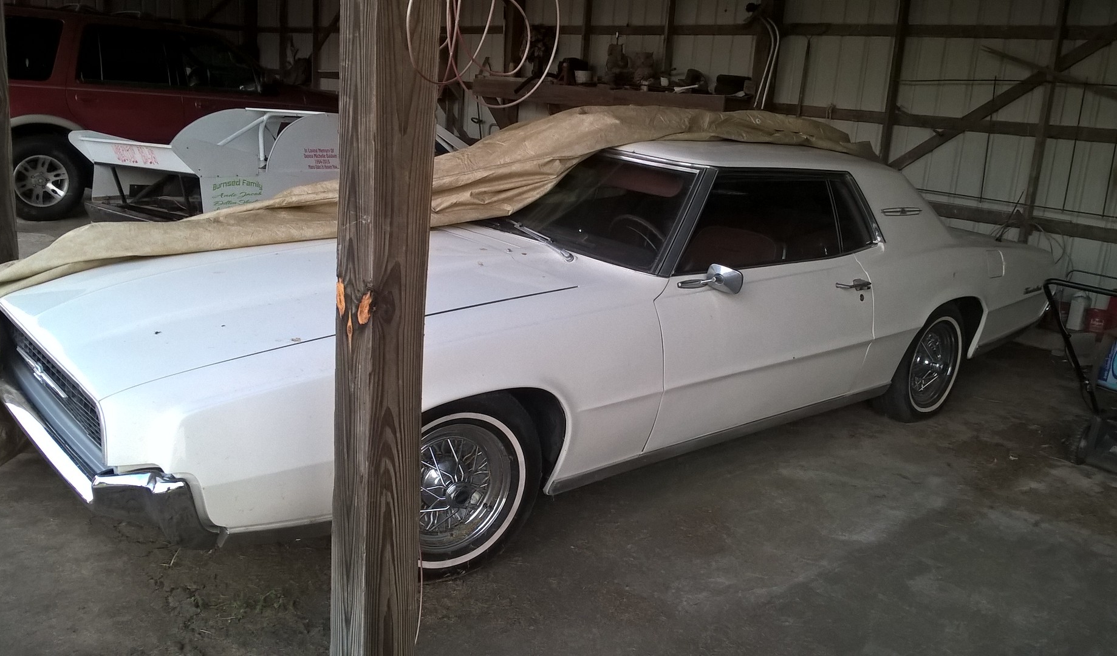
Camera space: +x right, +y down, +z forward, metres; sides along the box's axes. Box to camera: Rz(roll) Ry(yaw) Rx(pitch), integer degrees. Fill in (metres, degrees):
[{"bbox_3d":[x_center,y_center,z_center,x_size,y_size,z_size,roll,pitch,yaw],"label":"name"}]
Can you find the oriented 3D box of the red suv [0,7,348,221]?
[{"bbox_3d":[-4.380,-2.330,9.990,5.200,1.930,2.000,-9,20,-42],"label":"red suv"}]

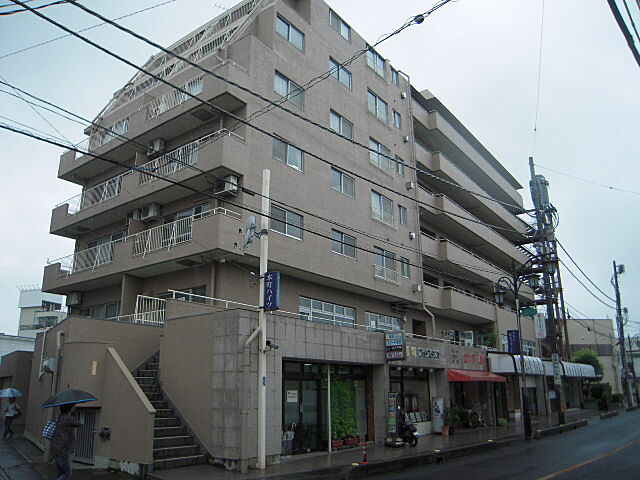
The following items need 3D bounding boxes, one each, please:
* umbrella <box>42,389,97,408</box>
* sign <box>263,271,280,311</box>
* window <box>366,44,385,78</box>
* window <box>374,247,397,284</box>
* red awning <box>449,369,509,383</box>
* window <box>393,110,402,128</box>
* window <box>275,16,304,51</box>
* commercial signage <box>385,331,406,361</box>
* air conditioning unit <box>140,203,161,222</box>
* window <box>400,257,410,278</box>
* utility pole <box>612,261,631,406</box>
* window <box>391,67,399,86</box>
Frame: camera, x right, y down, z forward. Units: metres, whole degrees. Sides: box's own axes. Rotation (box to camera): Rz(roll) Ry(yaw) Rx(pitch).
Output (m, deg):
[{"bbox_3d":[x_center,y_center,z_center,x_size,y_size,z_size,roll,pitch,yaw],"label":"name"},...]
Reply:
[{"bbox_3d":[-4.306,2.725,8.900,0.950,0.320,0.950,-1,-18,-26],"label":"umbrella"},{"bbox_3d":[-1.166,1.278,12.787,0.440,0.920,0.130,-13,-20,35],"label":"sign"},{"bbox_3d":[2.987,-9.406,27.372,0.150,1.360,1.900,-13,-21,35],"label":"window"},{"bbox_3d":[3.048,1.176,24.262,0.140,1.420,1.970,-13,-20,35],"label":"window"},{"bbox_3d":[7.427,6.395,24.168,1.000,0.570,4.500,-13,-21,36],"label":"red awning"},{"bbox_3d":[4.143,-6.541,28.239,0.140,0.931,0.789,-13,-21,36],"label":"window"},{"bbox_3d":[-1.210,-8.550,21.323,0.150,0.970,1.770,-13,-21,35],"label":"window"},{"bbox_3d":[2.718,3.794,18.442,0.770,0.950,0.180,-13,-21,36],"label":"commercial signage"},{"bbox_3d":[-6.471,-1.041,19.786,0.760,0.540,0.300,-13,-20,35],"label":"air conditioning unit"},{"bbox_3d":[4.257,1.385,25.726,0.140,0.900,0.800,-13,-21,35],"label":"window"},{"bbox_3d":[25.994,7.874,44.600,0.500,12.200,0.500,-13,-20,35],"label":"utility pole"},{"bbox_3d":[4.184,-9.175,28.947,0.140,0.900,0.800,-13,-21,35],"label":"window"}]

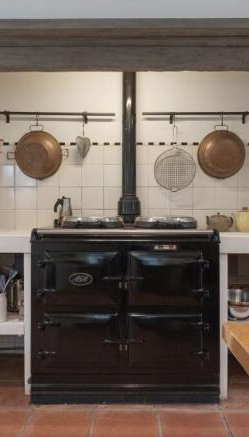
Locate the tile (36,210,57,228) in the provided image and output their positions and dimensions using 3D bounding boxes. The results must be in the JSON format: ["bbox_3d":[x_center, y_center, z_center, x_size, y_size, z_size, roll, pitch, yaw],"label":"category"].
[{"bbox_3d":[-0.516,0.014,2.605,0.152,0.143,0.010,0,1,0],"label":"tile"}]

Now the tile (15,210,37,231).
[{"bbox_3d":[-0.668,0.014,2.605,0.151,0.143,0.010,0,1,0],"label":"tile"}]

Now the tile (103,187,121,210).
[{"bbox_3d":[-0.063,-0.135,2.605,0.151,0.153,0.010,0,1,0],"label":"tile"}]

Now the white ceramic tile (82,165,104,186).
[{"bbox_3d":[-0.220,-0.296,2.660,0.153,0.153,0.010,0,1,0],"label":"white ceramic tile"}]

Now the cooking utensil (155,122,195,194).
[{"bbox_3d":[0.342,-0.400,2.570,0.282,0.457,0.025,0,1,0],"label":"cooking utensil"}]

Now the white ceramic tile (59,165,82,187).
[{"bbox_3d":[-0.373,-0.296,2.660,0.153,0.153,0.010,0,1,0],"label":"white ceramic tile"}]

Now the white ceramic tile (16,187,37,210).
[{"bbox_3d":[-0.668,-0.135,2.605,0.151,0.153,0.010,0,1,0],"label":"white ceramic tile"}]

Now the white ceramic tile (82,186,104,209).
[{"bbox_3d":[-0.214,-0.135,2.610,0.150,0.150,0.010,0,1,0],"label":"white ceramic tile"}]

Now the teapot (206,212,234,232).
[{"bbox_3d":[0.622,0.025,2.490,0.178,0.123,0.135,0,1,0],"label":"teapot"}]

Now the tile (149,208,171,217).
[{"bbox_3d":[0.244,0.016,2.605,0.151,0.147,0.010,0,1,0],"label":"tile"}]

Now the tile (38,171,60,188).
[{"bbox_3d":[-0.523,-0.292,2.630,0.154,0.150,0.010,0,1,0],"label":"tile"}]

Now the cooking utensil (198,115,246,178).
[{"bbox_3d":[0.647,-0.470,2.530,0.316,0.415,0.090,0,3,0],"label":"cooking utensil"}]

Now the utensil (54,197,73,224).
[{"bbox_3d":[-0.387,-0.044,2.430,0.125,0.190,0.095,0,1,0],"label":"utensil"}]

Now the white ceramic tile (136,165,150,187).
[{"bbox_3d":[0.091,-0.297,2.676,0.153,0.153,0.010,0,1,0],"label":"white ceramic tile"}]

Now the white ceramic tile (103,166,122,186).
[{"bbox_3d":[-0.063,-0.288,2.605,0.151,0.153,0.010,0,1,0],"label":"white ceramic tile"}]

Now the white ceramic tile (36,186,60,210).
[{"bbox_3d":[-0.523,-0.137,2.630,0.154,0.157,0.010,0,1,0],"label":"white ceramic tile"}]

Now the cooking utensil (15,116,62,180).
[{"bbox_3d":[-0.576,-0.469,2.570,0.318,0.425,0.105,0,1,0],"label":"cooking utensil"}]

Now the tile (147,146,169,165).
[{"bbox_3d":[0.241,-0.430,2.610,0.150,0.130,0.010,0,1,0],"label":"tile"}]

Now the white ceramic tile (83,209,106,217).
[{"bbox_3d":[-0.214,0.017,2.610,0.150,0.150,0.010,0,1,0],"label":"white ceramic tile"}]

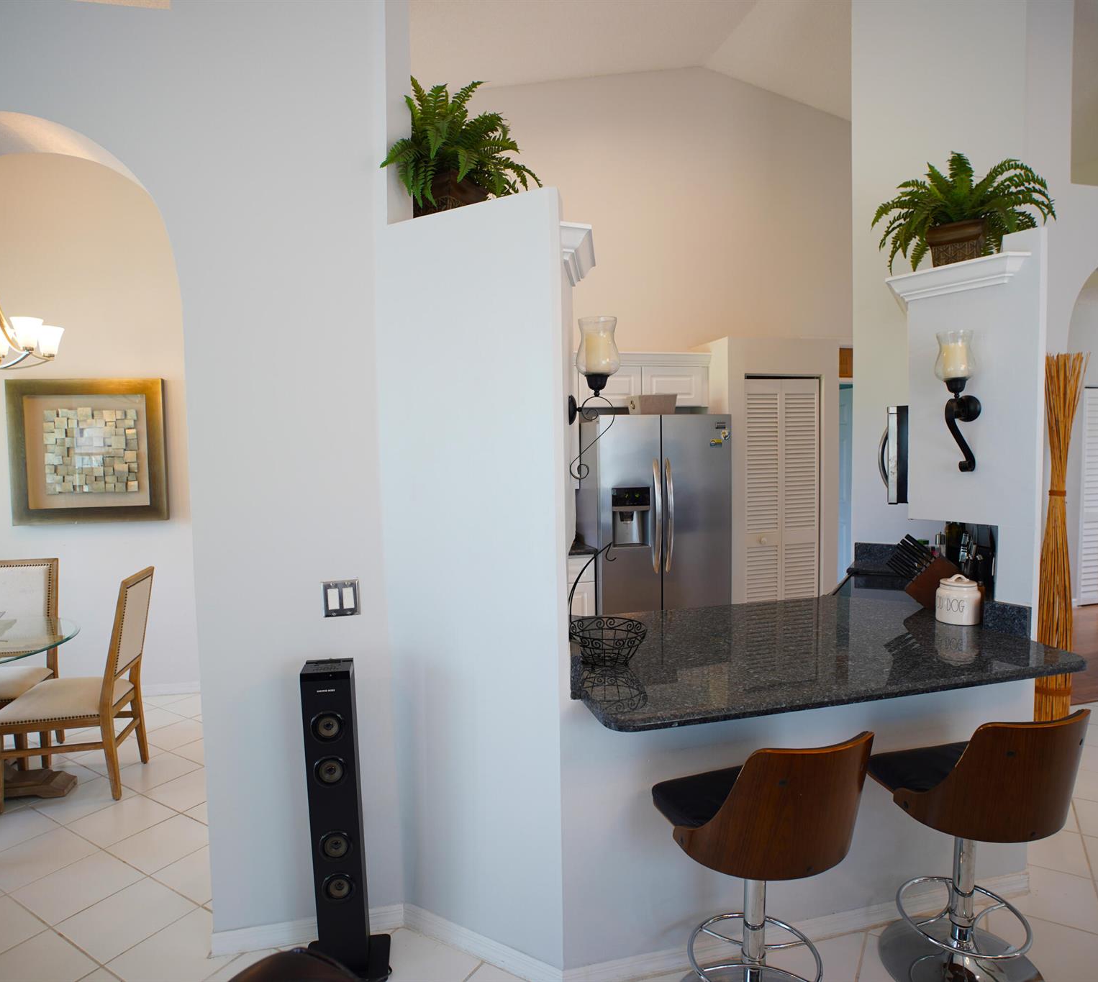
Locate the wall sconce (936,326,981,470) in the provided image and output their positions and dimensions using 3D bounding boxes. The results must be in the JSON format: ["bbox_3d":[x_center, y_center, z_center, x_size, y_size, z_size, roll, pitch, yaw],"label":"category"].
[{"bbox_3d":[1.508,-0.331,2.404,0.160,0.518,0.135,-3,4,-34],"label":"wall sconce"}]

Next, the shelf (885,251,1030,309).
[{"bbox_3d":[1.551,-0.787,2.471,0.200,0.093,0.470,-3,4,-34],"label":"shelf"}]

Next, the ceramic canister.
[{"bbox_3d":[1.623,0.424,2.590,0.148,0.190,0.148,-2,4,-13],"label":"ceramic canister"}]

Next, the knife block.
[{"bbox_3d":[1.677,0.384,2.829,0.235,0.232,0.115,1,4,34],"label":"knife block"}]

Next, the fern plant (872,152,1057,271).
[{"bbox_3d":[1.525,-1.022,2.400,0.560,0.430,0.560,-3,4,-35],"label":"fern plant"}]

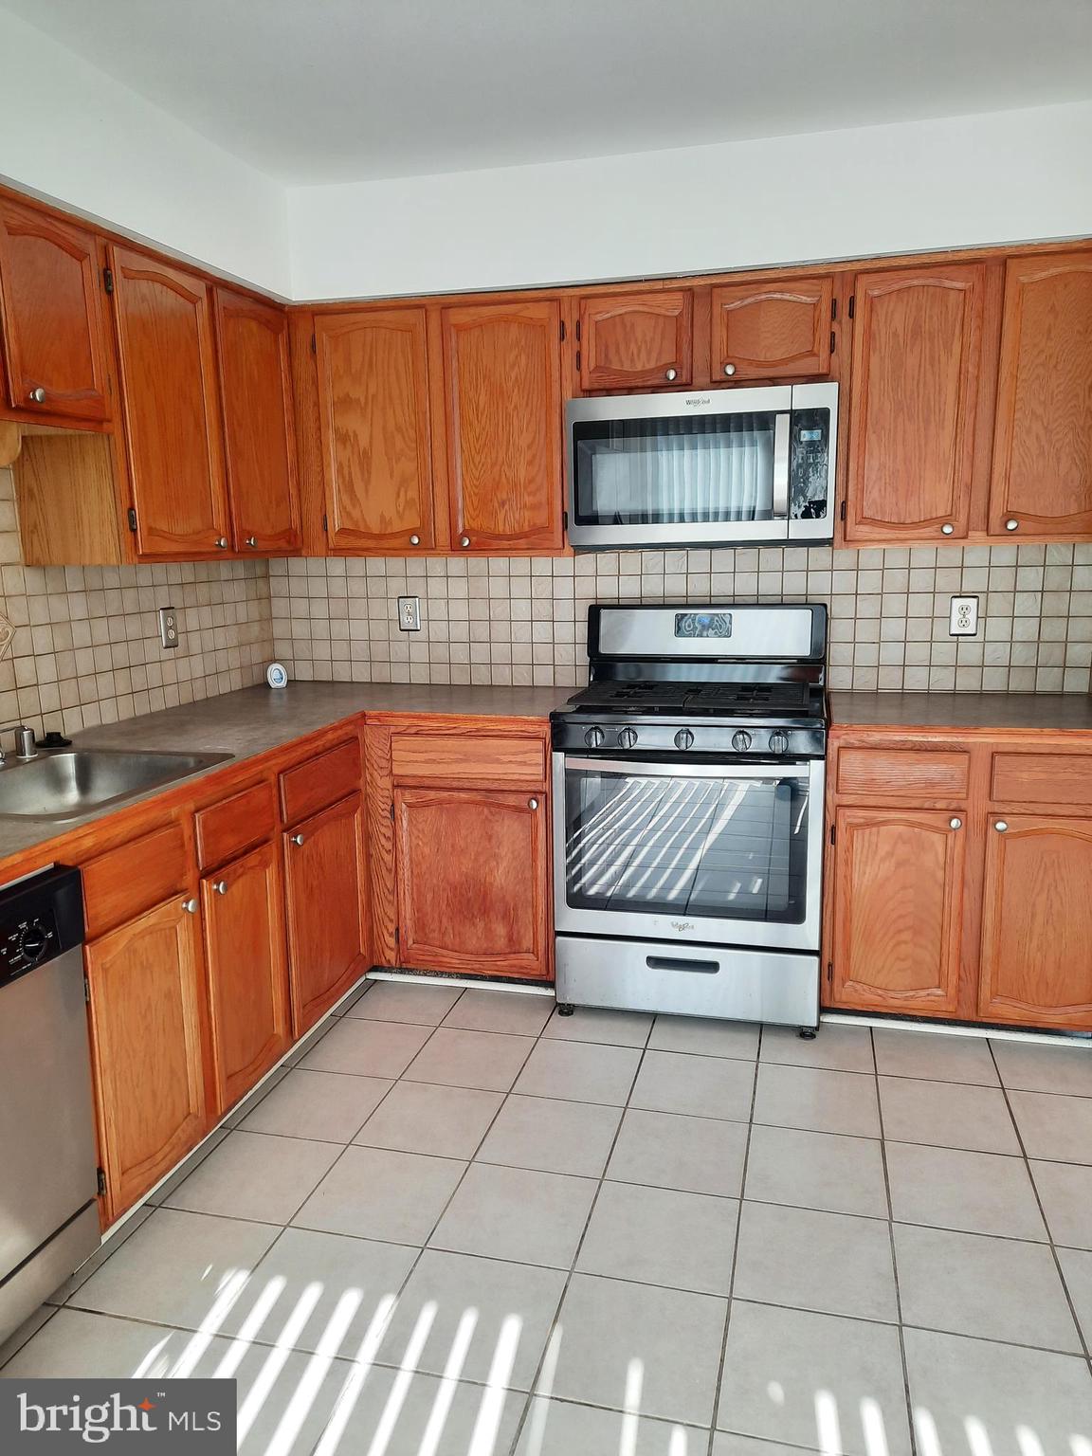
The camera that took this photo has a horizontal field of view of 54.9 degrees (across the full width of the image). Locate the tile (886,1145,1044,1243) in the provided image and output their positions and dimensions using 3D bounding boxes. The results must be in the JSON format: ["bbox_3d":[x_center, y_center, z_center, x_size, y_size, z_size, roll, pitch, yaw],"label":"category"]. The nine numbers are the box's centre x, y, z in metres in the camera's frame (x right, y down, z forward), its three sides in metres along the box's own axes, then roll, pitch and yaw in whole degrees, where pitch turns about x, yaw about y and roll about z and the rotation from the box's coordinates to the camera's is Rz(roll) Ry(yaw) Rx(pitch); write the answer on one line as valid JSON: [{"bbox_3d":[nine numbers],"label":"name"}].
[{"bbox_3d":[0.912,1.014,2.310,0.303,0.010,0.303,2,11,14],"label":"tile"}]

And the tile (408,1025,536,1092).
[{"bbox_3d":[-0.204,0.920,2.908,0.303,0.010,0.303,2,11,14],"label":"tile"}]

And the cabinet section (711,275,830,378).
[{"bbox_3d":[0.663,-1.131,3.067,0.328,0.256,0.290,2,11,14],"label":"cabinet section"}]

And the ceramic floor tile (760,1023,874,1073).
[{"bbox_3d":[0.767,0.897,2.972,0.304,0.012,0.294,2,11,14],"label":"ceramic floor tile"}]

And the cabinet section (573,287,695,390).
[{"bbox_3d":[0.296,-1.141,3.161,0.322,0.256,0.290,2,11,14],"label":"cabinet section"}]

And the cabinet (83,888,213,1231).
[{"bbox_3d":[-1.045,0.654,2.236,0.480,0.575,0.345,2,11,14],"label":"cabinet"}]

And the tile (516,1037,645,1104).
[{"bbox_3d":[0.094,0.929,2.831,0.303,0.010,0.303,2,11,14],"label":"tile"}]

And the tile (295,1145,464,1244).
[{"bbox_3d":[-0.357,1.034,2.327,0.304,0.012,0.304,2,11,14],"label":"tile"}]

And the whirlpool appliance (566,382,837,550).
[{"bbox_3d":[0.485,-0.773,3.185,0.759,0.434,0.397,2,11,14],"label":"whirlpool appliance"}]

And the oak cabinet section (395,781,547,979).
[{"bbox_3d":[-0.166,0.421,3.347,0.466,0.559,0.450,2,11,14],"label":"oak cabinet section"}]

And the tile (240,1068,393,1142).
[{"bbox_3d":[-0.579,0.966,2.694,0.303,0.010,0.303,2,11,14],"label":"tile"}]

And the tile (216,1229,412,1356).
[{"bbox_3d":[-0.433,1.091,2.040,0.303,0.010,0.303,2,11,14],"label":"tile"}]

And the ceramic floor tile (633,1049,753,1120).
[{"bbox_3d":[0.393,0.942,2.760,0.304,0.012,0.304,2,11,14],"label":"ceramic floor tile"}]

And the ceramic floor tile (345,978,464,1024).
[{"bbox_3d":[-0.426,0.860,3.278,0.304,0.012,0.294,2,11,14],"label":"ceramic floor tile"}]

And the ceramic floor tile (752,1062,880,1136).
[{"bbox_3d":[0.689,0.946,2.674,0.303,0.010,0.303,2,11,14],"label":"ceramic floor tile"}]

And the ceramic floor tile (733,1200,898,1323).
[{"bbox_3d":[0.537,1.061,2.096,0.303,0.010,0.303,2,11,14],"label":"ceramic floor tile"}]

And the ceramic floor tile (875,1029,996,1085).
[{"bbox_3d":[1.063,0.904,2.882,0.303,0.010,0.280,2,11,14],"label":"ceramic floor tile"}]

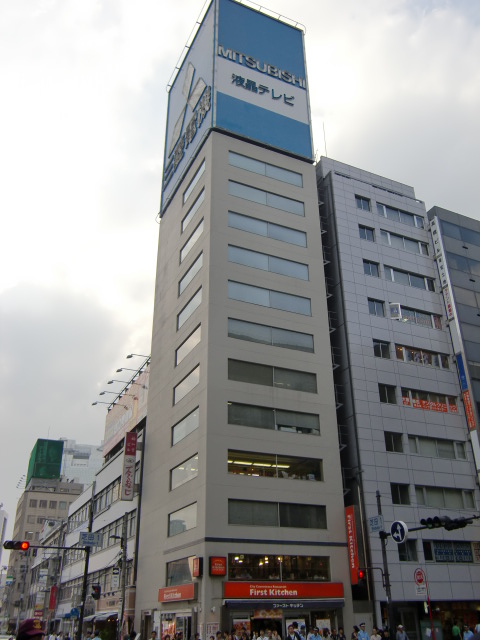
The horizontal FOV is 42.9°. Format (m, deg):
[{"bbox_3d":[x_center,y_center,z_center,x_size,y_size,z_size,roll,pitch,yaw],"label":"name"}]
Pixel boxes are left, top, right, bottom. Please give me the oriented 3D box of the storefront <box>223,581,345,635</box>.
[{"bbox_3d":[2.736,17.336,35.048,7.945,4.143,1.000,12,-29,-22],"label":"storefront"}]

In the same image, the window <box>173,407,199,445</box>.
[{"bbox_3d":[-3.712,7.422,42.010,0.150,1.494,5.288,12,-29,-22],"label":"window"}]

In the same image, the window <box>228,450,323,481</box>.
[{"bbox_3d":[2.516,10.139,42.295,7.414,1.597,0.150,11,-29,-22],"label":"window"}]

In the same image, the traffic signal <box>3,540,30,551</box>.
[{"bbox_3d":[-10.865,11.012,29.700,1.220,0.420,0.350,11,-29,-22],"label":"traffic signal"}]

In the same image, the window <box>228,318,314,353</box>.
[{"bbox_3d":[2.434,1.242,46.795,7.414,1.573,0.150,11,-29,-22],"label":"window"}]

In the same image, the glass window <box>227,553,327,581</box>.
[{"bbox_3d":[2.570,15.997,39.332,7.414,1.553,0.150,11,-29,-22],"label":"glass window"}]

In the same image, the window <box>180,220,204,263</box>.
[{"bbox_3d":[-4.119,-6.739,52.724,0.150,1.499,5.593,11,-29,-22],"label":"window"}]

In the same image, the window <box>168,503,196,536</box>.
[{"bbox_3d":[-3.557,12.602,38.309,0.200,1.408,5.082,12,-30,-22],"label":"window"}]

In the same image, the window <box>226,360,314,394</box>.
[{"bbox_3d":[2.461,4.224,45.287,7.414,1.600,0.150,11,-29,-22],"label":"window"}]

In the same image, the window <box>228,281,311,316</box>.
[{"bbox_3d":[2.222,-1.482,43.878,6.735,1.461,0.200,12,-30,-22],"label":"window"}]

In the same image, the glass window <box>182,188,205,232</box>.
[{"bbox_3d":[-3.745,-8.723,49.319,0.200,1.408,5.082,12,-30,-22],"label":"glass window"}]

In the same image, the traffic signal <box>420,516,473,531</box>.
[{"bbox_3d":[8.225,8.085,24.300,1.450,0.420,1.250,12,-30,-22],"label":"traffic signal"}]

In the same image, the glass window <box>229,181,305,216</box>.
[{"bbox_3d":[2.151,-9.479,48.007,6.735,1.461,0.200,12,-30,-22],"label":"glass window"}]

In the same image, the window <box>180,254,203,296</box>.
[{"bbox_3d":[-4.092,-3.795,51.235,0.150,1.473,5.593,11,-29,-22],"label":"window"}]

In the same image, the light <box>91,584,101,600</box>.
[{"bbox_3d":[-6.953,13.191,29.500,0.340,0.680,0.380,12,-30,-22],"label":"light"}]

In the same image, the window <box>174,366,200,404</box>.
[{"bbox_3d":[-3.737,4.710,43.398,0.150,1.474,5.288,12,-29,-22],"label":"window"}]

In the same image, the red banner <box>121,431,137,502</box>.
[{"bbox_3d":[-8.775,11.614,48.473,0.880,5.395,0.250,12,-30,-22],"label":"red banner"}]

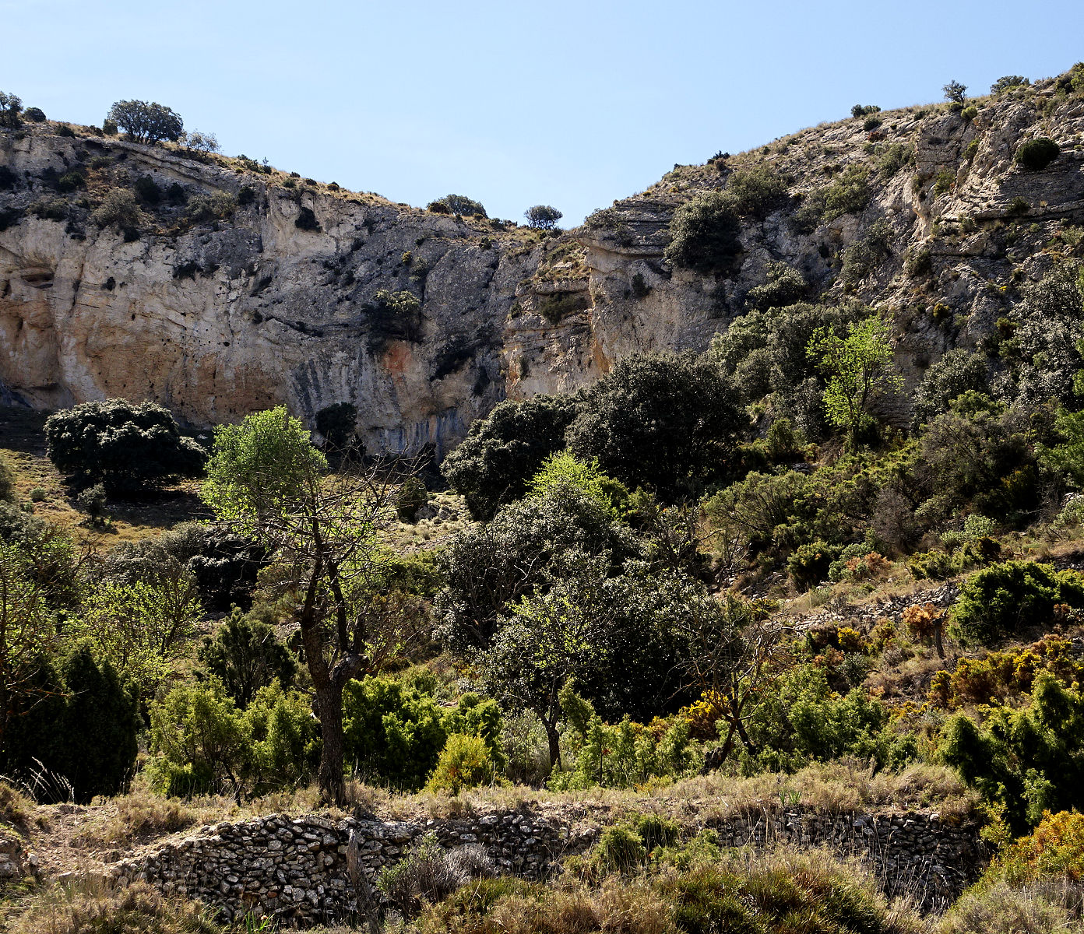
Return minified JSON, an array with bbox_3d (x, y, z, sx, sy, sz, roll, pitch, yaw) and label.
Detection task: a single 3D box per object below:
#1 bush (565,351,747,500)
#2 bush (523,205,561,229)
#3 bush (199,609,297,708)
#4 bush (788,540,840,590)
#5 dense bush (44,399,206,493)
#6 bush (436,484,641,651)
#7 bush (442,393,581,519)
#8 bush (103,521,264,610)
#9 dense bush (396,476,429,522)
[{"bbox_3d":[3.365,-1.188,72.000,5.330,4.220,4.790,0,-6,0],"label":"bush"},{"bbox_3d":[0.033,-16.832,165.000,2.620,1.580,2.360,0,-6,0],"label":"bush"},{"bbox_3d":[-5.036,3.307,42.000,1.670,1.680,1.500,0,-6,0],"label":"bush"},{"bbox_3d":[5.891,2.129,53.000,1.140,1.020,1.080,0,-6,0],"label":"bush"},{"bbox_3d":[-16.001,-0.822,94.000,6.240,3.350,5.310,0,-6,0],"label":"dense bush"},{"bbox_3d":[-0.068,2.222,49.000,4.090,3.580,3.480,0,-6,0],"label":"bush"},{"bbox_3d":[-0.965,-0.306,77.000,4.410,3.790,4.190,0,-6,0],"label":"bush"},{"bbox_3d":[-8.793,2.494,60.000,3.960,2.130,3.170,0,-6,0],"label":"bush"},{"bbox_3d":[-4.321,1.060,82.000,1.110,1.510,1.110,0,-6,0],"label":"dense bush"}]

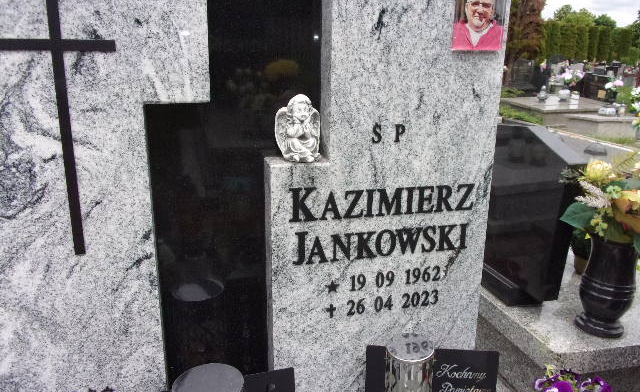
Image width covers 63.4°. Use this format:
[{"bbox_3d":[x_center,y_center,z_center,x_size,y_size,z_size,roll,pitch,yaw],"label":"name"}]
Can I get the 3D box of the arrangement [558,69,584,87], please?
[{"bbox_3d":[4.306,-2.037,8.900,0.430,0.320,0.380,-3,15,-15],"label":"arrangement"}]

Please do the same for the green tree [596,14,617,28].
[{"bbox_3d":[30.299,-16.231,55.781,2.700,6.300,2.700,-3,15,-15],"label":"green tree"}]

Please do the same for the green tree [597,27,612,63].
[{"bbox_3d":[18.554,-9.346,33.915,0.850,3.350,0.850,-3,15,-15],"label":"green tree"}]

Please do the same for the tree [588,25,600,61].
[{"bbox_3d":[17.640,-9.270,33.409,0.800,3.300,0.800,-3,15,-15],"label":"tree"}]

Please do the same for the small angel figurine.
[{"bbox_3d":[-0.035,-0.109,0.830,0.074,0.103,0.060,-3,15,-15],"label":"small angel figurine"}]

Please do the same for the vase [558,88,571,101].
[{"bbox_3d":[3.967,-1.647,8.400,0.180,0.180,0.180,-3,15,-15],"label":"vase"}]

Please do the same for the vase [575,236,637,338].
[{"bbox_3d":[0.823,0.249,1.482,0.145,0.280,0.145,-3,15,-15],"label":"vase"}]

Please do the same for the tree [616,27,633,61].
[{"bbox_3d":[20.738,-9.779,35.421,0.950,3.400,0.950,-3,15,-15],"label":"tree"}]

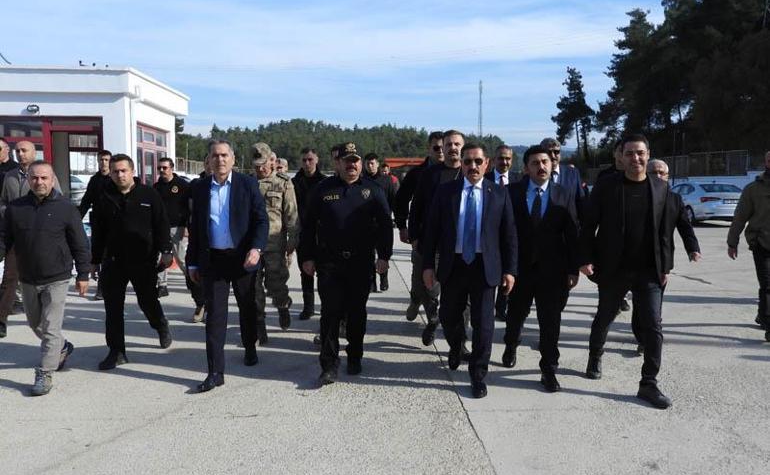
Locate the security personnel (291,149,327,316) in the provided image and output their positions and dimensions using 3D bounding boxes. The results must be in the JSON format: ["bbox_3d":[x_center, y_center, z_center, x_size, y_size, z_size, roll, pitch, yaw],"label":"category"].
[{"bbox_3d":[-0.773,-0.012,7.116,0.540,1.800,0.450,0,6,0],"label":"security personnel"}]

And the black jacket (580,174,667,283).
[{"bbox_3d":[1.744,-0.073,4.900,0.620,0.800,0.370,0,5,1],"label":"black jacket"}]

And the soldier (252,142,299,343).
[{"bbox_3d":[-1.046,0.033,6.200,0.550,1.800,0.500,0,6,3],"label":"soldier"}]

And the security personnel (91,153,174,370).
[{"bbox_3d":[-2.074,0.156,5.500,0.640,1.690,0.660,1,5,5],"label":"security personnel"}]

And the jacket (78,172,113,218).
[{"bbox_3d":[-3.448,-0.428,8.200,0.580,0.700,0.340,0,6,0],"label":"jacket"}]

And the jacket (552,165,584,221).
[{"bbox_3d":[1.665,-0.279,6.400,0.560,0.800,0.330,0,6,-3],"label":"jacket"}]

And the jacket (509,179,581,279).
[{"bbox_3d":[1.196,-0.076,5.100,0.570,0.760,0.350,1,5,9],"label":"jacket"}]

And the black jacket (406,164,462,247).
[{"bbox_3d":[0.531,-0.290,6.050,0.620,0.770,0.380,0,5,0],"label":"black jacket"}]

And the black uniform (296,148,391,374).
[{"bbox_3d":[-0.301,0.171,5.080,0.670,1.760,0.460,1,6,5],"label":"black uniform"}]

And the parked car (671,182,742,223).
[{"bbox_3d":[10.300,-1.230,22.300,1.830,1.470,4.650,0,5,-2],"label":"parked car"}]

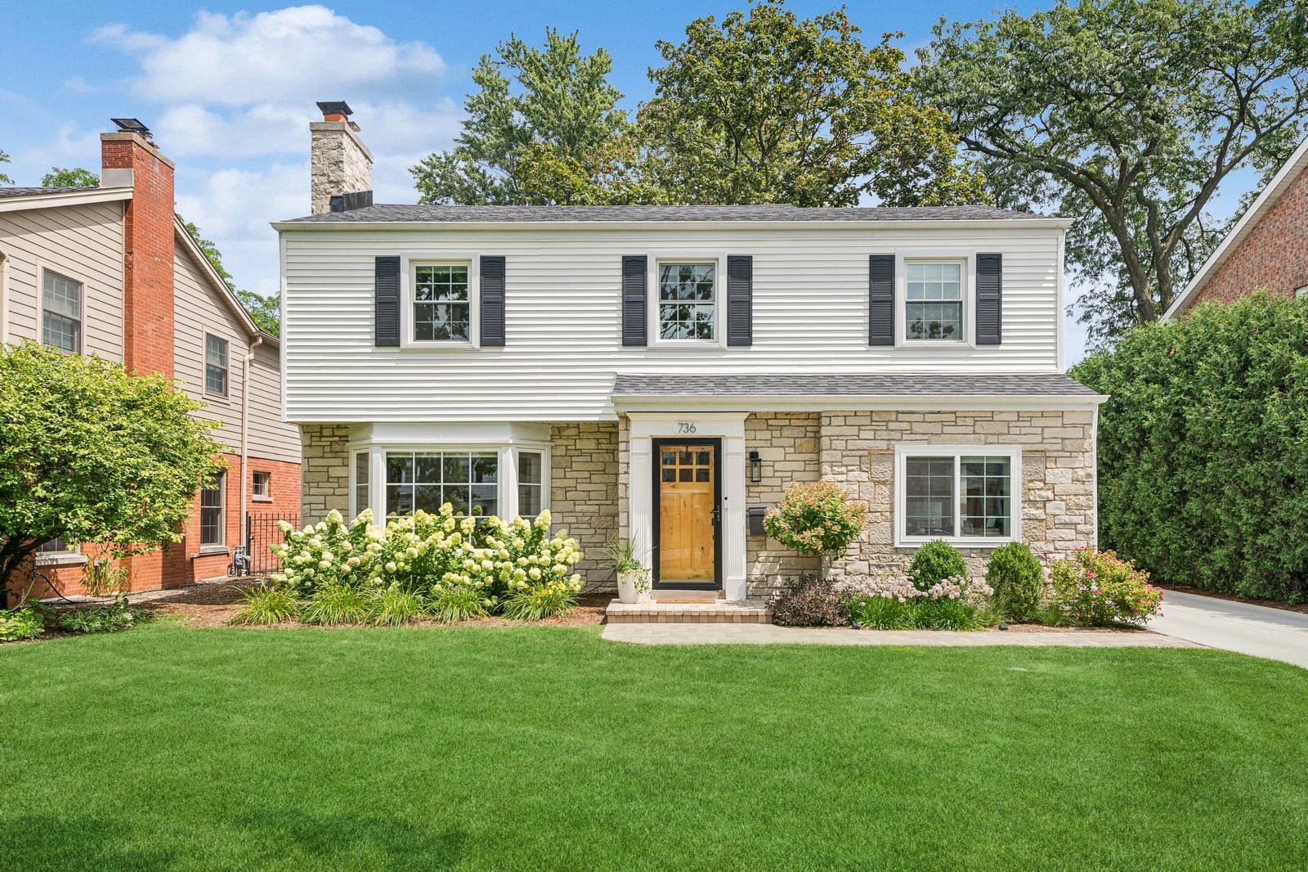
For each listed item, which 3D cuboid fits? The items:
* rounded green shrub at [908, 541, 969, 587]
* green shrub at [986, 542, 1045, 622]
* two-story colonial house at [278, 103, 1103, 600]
[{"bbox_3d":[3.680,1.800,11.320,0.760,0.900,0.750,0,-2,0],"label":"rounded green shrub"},{"bbox_3d":[4.620,1.870,11.200,0.740,1.020,0.720,0,-2,0],"label":"green shrub"},{"bbox_3d":[0.320,-1.400,16.200,11.700,8.000,9.200,0,-2,0],"label":"two-story colonial house"}]

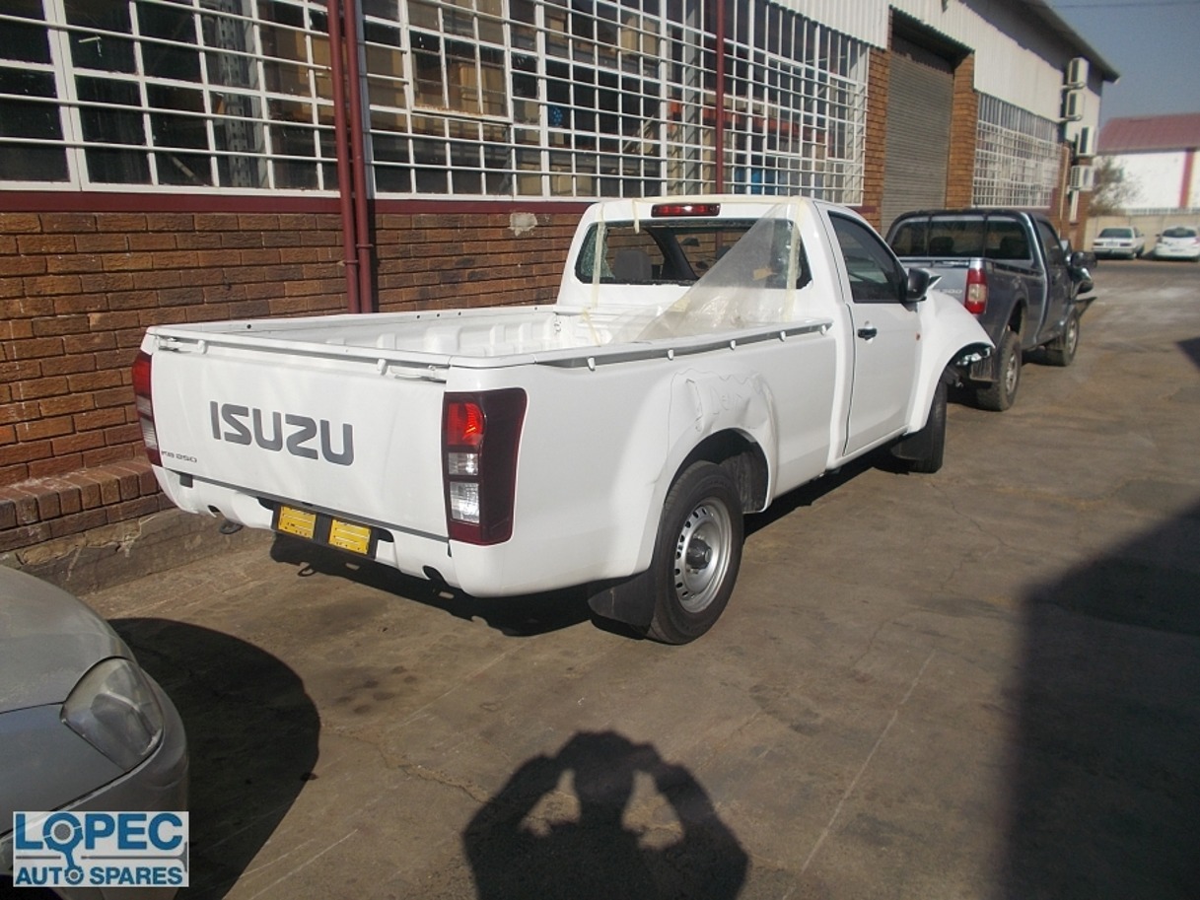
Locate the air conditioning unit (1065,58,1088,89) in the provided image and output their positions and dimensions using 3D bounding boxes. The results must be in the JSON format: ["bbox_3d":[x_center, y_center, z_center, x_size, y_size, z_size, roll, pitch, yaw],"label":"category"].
[{"bbox_3d":[10.800,-8.498,20.332,0.300,0.570,0.820,8,17,35],"label":"air conditioning unit"}]

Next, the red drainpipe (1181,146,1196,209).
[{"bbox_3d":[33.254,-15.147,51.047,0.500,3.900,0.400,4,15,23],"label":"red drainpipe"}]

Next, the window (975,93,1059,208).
[{"bbox_3d":[8.431,-5.774,18.017,0.120,1.780,6.950,8,17,35],"label":"window"}]

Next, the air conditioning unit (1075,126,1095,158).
[{"bbox_3d":[11.883,-7.535,22.031,0.310,0.610,0.820,8,17,35],"label":"air conditioning unit"}]

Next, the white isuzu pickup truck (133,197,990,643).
[{"bbox_3d":[0.454,-0.499,4.939,1.830,1.770,5.200,8,17,35],"label":"white isuzu pickup truck"}]

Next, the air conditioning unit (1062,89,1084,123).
[{"bbox_3d":[10.825,-7.820,20.505,0.300,0.570,0.820,8,17,35],"label":"air conditioning unit"}]

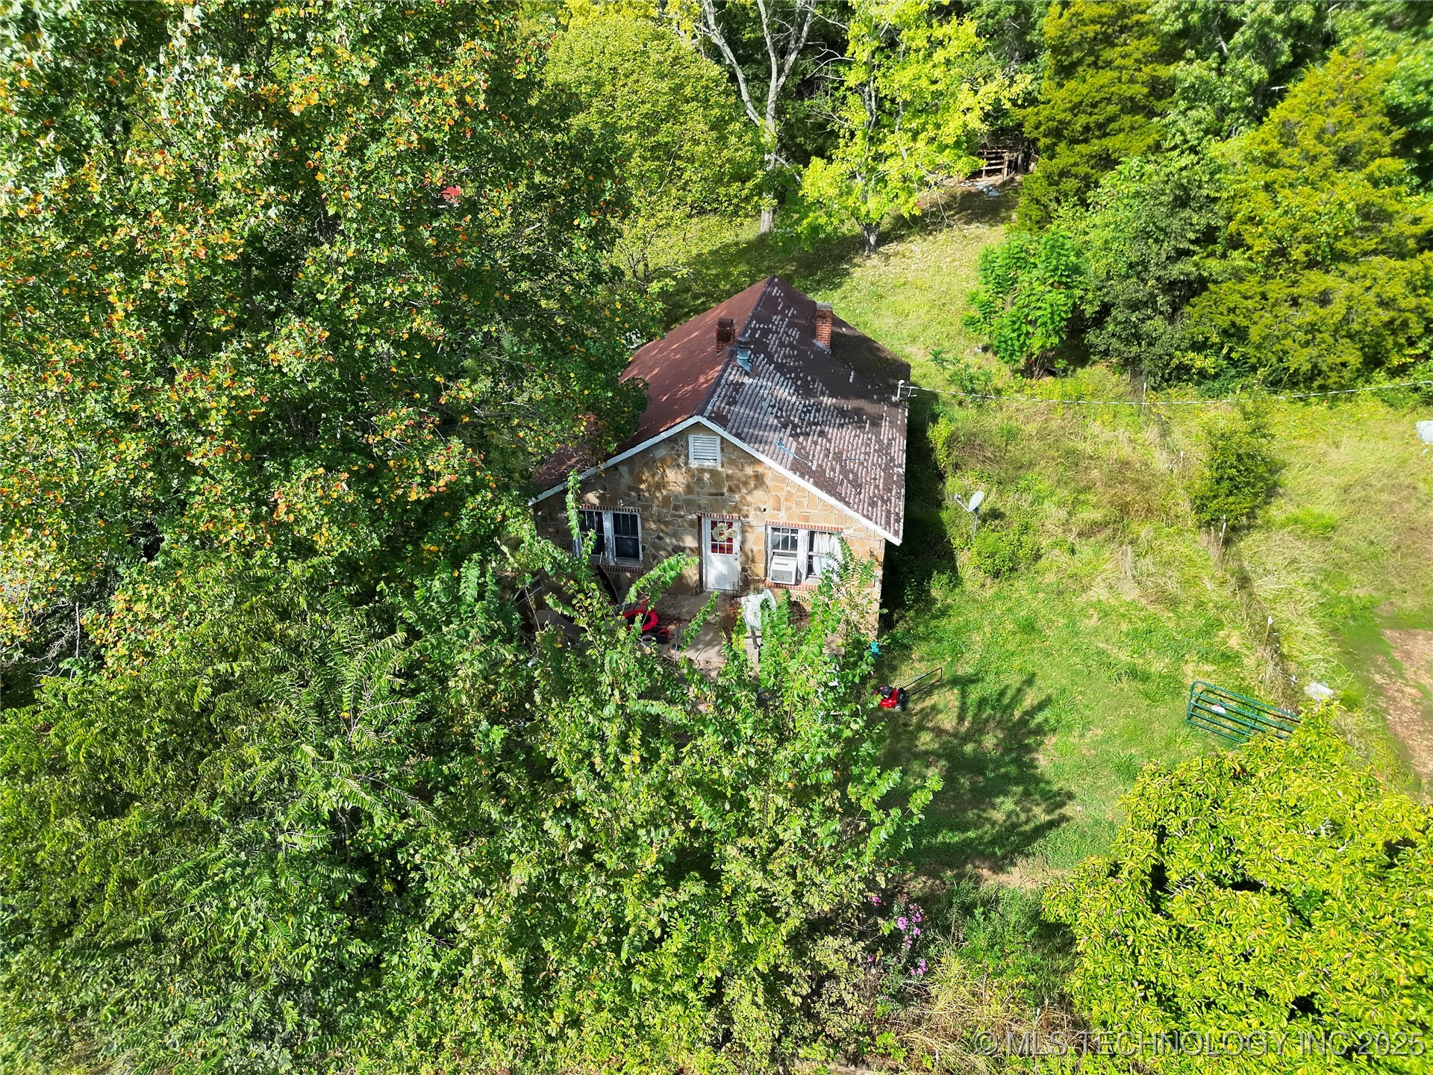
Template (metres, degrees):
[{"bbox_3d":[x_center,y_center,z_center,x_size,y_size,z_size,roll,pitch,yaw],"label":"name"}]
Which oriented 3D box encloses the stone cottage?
[{"bbox_3d":[0.840,-3.149,28.505,9.060,5.650,11.750,6,31,9],"label":"stone cottage"}]

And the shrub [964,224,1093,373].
[{"bbox_3d":[11.066,-8.243,35.485,4.500,5.100,4.300,6,31,9],"label":"shrub"}]

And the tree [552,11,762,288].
[{"bbox_3d":[-2.658,-15.331,40.940,9.000,10.600,8.800,6,31,9],"label":"tree"}]

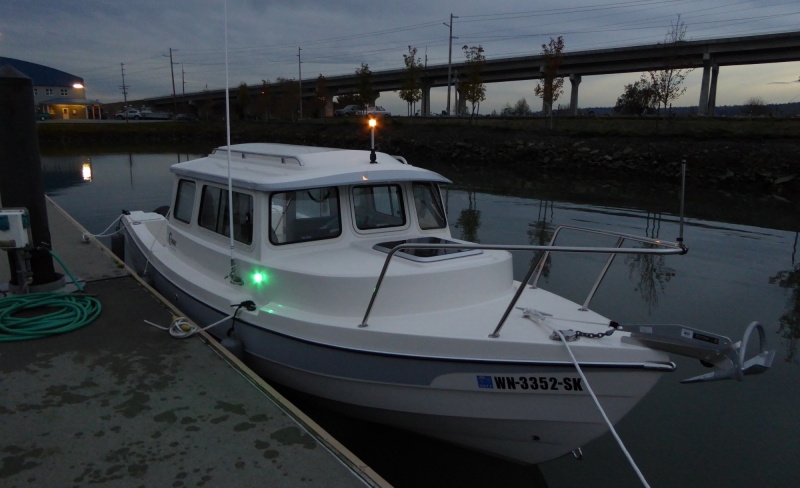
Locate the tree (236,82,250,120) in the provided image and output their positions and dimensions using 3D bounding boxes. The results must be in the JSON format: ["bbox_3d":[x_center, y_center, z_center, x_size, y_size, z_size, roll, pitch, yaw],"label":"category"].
[{"bbox_3d":[-16.338,-15.016,58.255,1.620,3.740,1.620,1,13,0],"label":"tree"}]

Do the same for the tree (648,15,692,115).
[{"bbox_3d":[10.056,-6.348,20.595,1.720,4.070,1.720,1,13,0],"label":"tree"}]

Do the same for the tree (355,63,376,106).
[{"bbox_3d":[-2.366,-10.407,38.139,1.570,3.960,1.570,1,13,0],"label":"tree"}]

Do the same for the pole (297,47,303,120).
[{"bbox_3d":[-16.957,-27.212,94.357,1.000,12.110,0.500,-2,13,-10],"label":"pole"}]

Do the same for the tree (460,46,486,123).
[{"bbox_3d":[3.796,-8.380,29.263,1.410,4.070,1.410,1,13,0],"label":"tree"}]

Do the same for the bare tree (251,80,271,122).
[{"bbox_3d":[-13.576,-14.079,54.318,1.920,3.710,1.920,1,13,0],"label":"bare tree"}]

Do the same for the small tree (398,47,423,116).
[{"bbox_3d":[0.604,-9.622,33.649,1.520,4.480,1.520,1,13,0],"label":"small tree"}]

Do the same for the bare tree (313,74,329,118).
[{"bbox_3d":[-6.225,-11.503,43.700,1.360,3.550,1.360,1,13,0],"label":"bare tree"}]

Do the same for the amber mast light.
[{"bbox_3d":[-0.214,-0.813,4.400,0.060,0.365,0.060,-8,15,-34],"label":"amber mast light"}]

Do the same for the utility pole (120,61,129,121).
[{"bbox_3d":[-48.439,-26.608,97.647,1.500,10.200,0.400,-5,14,-25],"label":"utility pole"}]

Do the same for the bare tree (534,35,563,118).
[{"bbox_3d":[6.694,-7.248,24.852,1.460,3.870,1.460,1,13,0],"label":"bare tree"}]

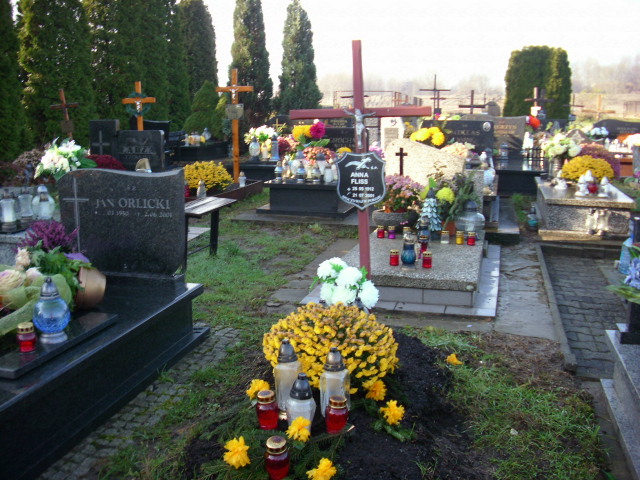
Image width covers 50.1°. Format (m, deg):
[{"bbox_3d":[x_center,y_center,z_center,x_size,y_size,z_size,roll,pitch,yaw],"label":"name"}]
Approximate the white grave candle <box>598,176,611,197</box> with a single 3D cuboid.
[{"bbox_3d":[3.238,-0.604,7.800,0.118,0.225,0.118,3,12,14],"label":"white grave candle"}]

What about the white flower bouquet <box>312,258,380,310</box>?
[{"bbox_3d":[0.134,0.224,3.600,0.340,0.290,0.290,3,11,15],"label":"white flower bouquet"}]

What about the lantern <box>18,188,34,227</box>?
[{"bbox_3d":[-2.278,-0.256,5.326,0.120,0.289,0.120,3,12,15],"label":"lantern"}]

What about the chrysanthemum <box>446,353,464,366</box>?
[{"bbox_3d":[0.713,0.629,3.600,0.092,0.070,0.085,0,11,0],"label":"chrysanthemum"}]

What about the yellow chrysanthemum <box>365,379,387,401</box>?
[{"bbox_3d":[0.213,0.573,2.620,0.085,0.085,0.075,0,11,0],"label":"yellow chrysanthemum"}]

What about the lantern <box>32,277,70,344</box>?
[{"bbox_3d":[-1.214,0.312,3.083,0.167,0.291,0.167,3,11,14],"label":"lantern"}]

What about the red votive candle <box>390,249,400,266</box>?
[{"bbox_3d":[0.585,0.138,5.300,0.072,0.125,0.072,3,11,15],"label":"red votive candle"}]

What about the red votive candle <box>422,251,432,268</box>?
[{"bbox_3d":[0.806,0.151,5.120,0.069,0.117,0.069,3,11,14],"label":"red votive candle"}]

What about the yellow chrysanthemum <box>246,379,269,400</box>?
[{"bbox_3d":[-0.233,0.557,2.550,0.093,0.070,0.085,-2,12,-6],"label":"yellow chrysanthemum"}]

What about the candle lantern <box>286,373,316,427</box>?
[{"bbox_3d":[-0.060,0.542,2.304,0.100,0.189,0.100,0,12,0],"label":"candle lantern"}]

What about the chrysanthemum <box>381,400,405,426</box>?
[{"bbox_3d":[0.257,0.614,2.420,0.087,0.075,0.080,1,12,6],"label":"chrysanthemum"}]

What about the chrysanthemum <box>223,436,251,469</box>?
[{"bbox_3d":[-0.275,0.699,2.250,0.090,0.085,0.080,-2,12,-8],"label":"chrysanthemum"}]

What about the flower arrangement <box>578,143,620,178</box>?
[{"bbox_3d":[3.759,-1.040,9.300,0.660,0.500,0.600,3,12,15],"label":"flower arrangement"}]

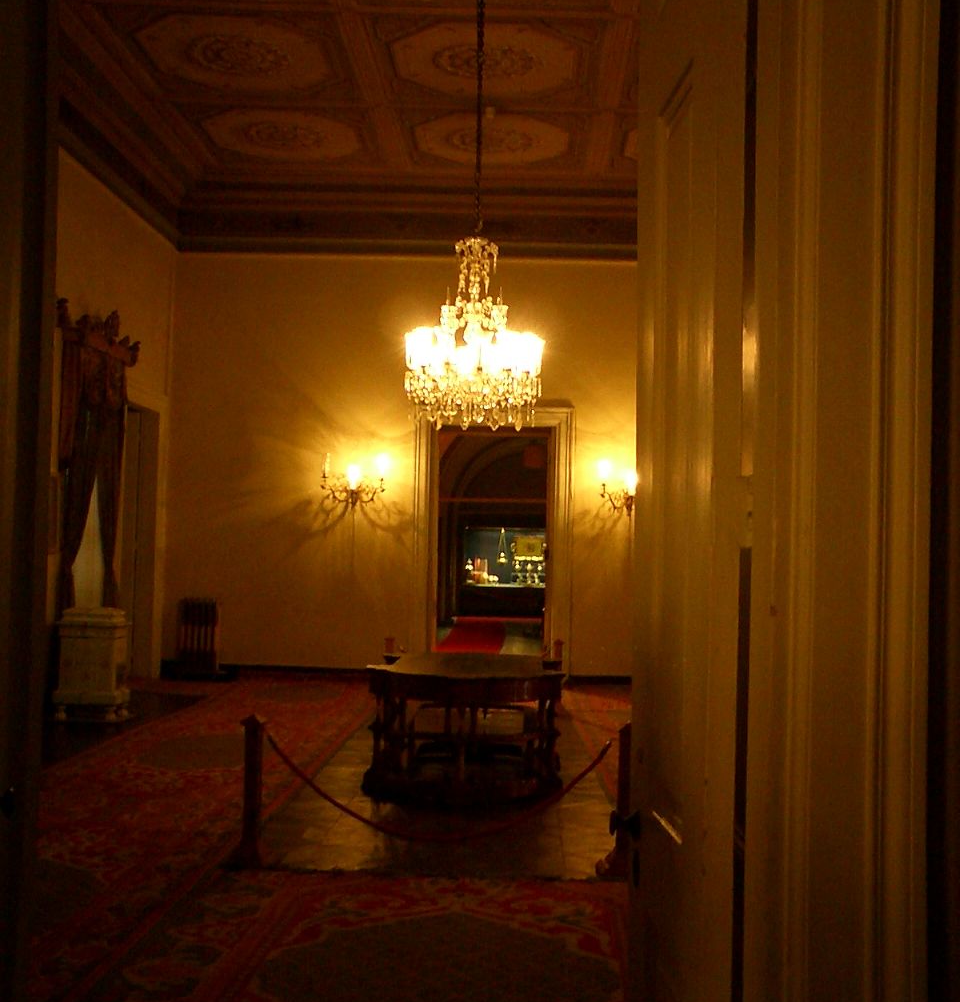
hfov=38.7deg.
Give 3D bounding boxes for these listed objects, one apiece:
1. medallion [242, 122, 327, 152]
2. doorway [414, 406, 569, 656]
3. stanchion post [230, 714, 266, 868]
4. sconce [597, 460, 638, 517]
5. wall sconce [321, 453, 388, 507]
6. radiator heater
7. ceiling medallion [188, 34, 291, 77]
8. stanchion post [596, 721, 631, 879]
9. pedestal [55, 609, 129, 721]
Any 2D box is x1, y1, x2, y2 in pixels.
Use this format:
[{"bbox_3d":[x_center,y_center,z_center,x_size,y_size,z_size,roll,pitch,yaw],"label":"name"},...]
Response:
[{"bbox_3d":[-2.128,-3.937,14.888,0.960,0.070,0.960,1,-2,2],"label":"medallion"},{"bbox_3d":[0.150,0.509,16.301,1.871,3.292,0.300,1,-2,2],"label":"doorway"},{"bbox_3d":[-1.128,1.429,6.805,0.210,0.731,0.210,1,-2,2],"label":"stanchion post"},{"bbox_3d":[1.765,-0.159,16.051,0.748,0.658,0.380,1,-2,2],"label":"sconce"},{"bbox_3d":[-1.483,-0.242,16.162,0.806,0.638,0.380,1,-2,2],"label":"wall sconce"},{"bbox_3d":[-3.322,1.610,16.097,0.521,0.924,0.250,1,-2,2],"label":"radiator heater"},{"bbox_3d":[-2.189,-4.023,12.447,0.960,0.070,0.960,1,-2,2],"label":"ceiling medallion"},{"bbox_3d":[0.706,1.463,6.768,0.210,0.742,0.210,1,-2,2],"label":"stanchion post"},{"bbox_3d":[-3.434,1.435,12.198,0.565,0.996,0.460,1,-2,2],"label":"pedestal"}]

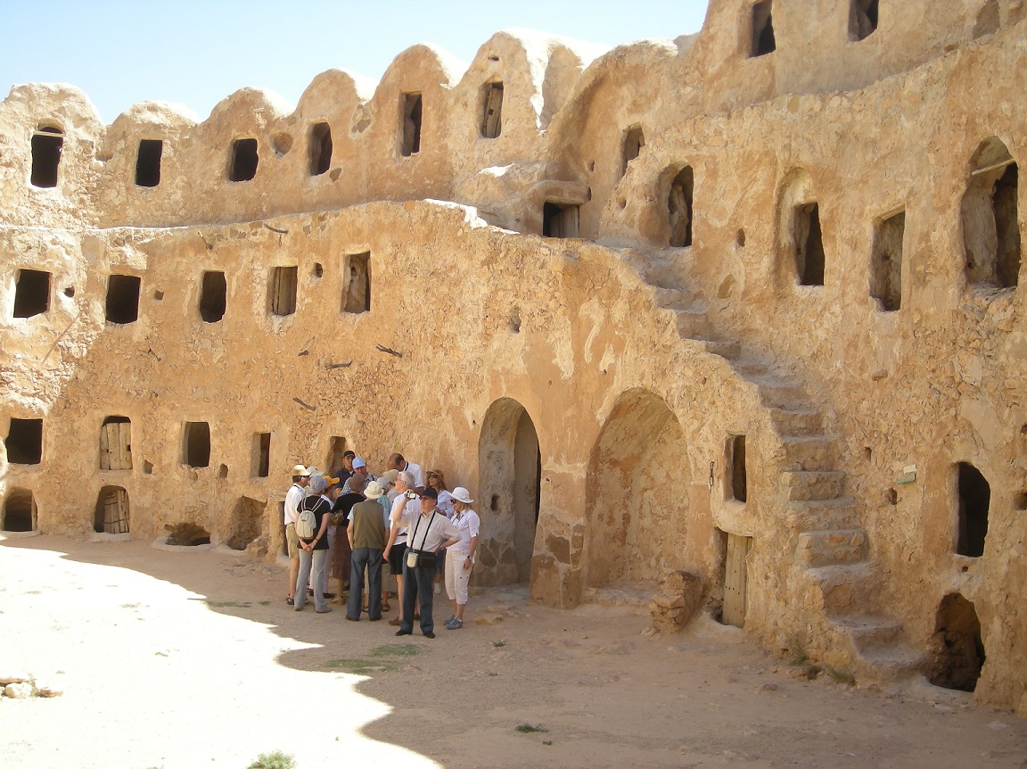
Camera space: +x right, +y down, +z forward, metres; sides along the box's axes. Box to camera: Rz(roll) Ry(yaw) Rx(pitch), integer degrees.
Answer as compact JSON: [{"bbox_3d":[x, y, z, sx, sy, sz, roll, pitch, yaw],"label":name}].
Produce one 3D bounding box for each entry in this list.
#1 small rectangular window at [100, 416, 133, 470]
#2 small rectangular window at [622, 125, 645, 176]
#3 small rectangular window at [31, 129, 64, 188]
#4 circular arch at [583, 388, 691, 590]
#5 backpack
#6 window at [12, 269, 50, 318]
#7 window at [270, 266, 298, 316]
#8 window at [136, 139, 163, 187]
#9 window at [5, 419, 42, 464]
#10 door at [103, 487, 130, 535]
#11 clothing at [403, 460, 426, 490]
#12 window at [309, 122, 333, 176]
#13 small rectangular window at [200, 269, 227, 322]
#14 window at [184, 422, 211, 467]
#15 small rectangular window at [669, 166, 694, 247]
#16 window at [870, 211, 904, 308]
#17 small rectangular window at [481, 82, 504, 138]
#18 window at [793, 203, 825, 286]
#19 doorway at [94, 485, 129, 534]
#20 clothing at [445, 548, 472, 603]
[{"bbox_3d":[-7.332,1.078,24.100,0.598,1.020,0.200,0,1,7],"label":"small rectangular window"},{"bbox_3d":[1.777,-3.429,19.200,0.400,0.800,0.180,2,2,31],"label":"small rectangular window"},{"bbox_3d":[-8.395,-4.054,23.501,0.570,1.070,0.300,0,2,-16],"label":"small rectangular window"},{"bbox_3d":[1.686,1.343,16.660,1.600,2.550,0.600,2,2,41],"label":"circular arch"},{"bbox_3d":[-2.601,1.691,16.450,0.290,0.470,0.200,1,2,18],"label":"backpack"},{"bbox_3d":[-8.519,-1.613,23.101,0.640,0.850,0.300,0,2,-16],"label":"window"},{"bbox_3d":[-3.816,-1.563,21.700,0.554,0.830,0.220,1,1,29],"label":"window"},{"bbox_3d":[-6.751,-4.107,24.200,0.508,0.892,0.220,0,1,12],"label":"window"},{"bbox_3d":[-8.607,0.990,23.001,0.640,0.850,0.300,0,2,-16],"label":"window"},{"bbox_3d":[-7.363,2.355,24.200,0.520,0.859,0.100,0,1,6],"label":"door"},{"bbox_3d":[-1.426,1.376,18.400,0.340,0.660,0.500,0,2,-37],"label":"clothing"},{"bbox_3d":[-3.164,-3.851,21.400,0.500,0.860,0.180,2,2,37],"label":"window"},{"bbox_3d":[-5.194,-1.520,22.600,0.520,0.895,0.220,0,1,23],"label":"small rectangular window"},{"bbox_3d":[-5.447,1.037,22.500,0.600,0.760,0.180,2,2,30],"label":"window"},{"bbox_3d":[2.279,-2.411,17.700,0.250,1.112,0.381,-1,1,-44],"label":"small rectangular window"},{"bbox_3d":[4.060,-1.311,13.914,0.320,1.080,0.500,-1,2,-35],"label":"window"},{"bbox_3d":[-0.263,-4.076,19.485,0.480,0.870,0.300,2,2,36],"label":"small rectangular window"},{"bbox_3d":[3.429,-1.624,15.100,0.180,0.940,0.500,0,2,-37],"label":"window"},{"bbox_3d":[-7.431,2.312,24.100,0.658,0.922,0.280,0,1,7],"label":"doorway"},{"bbox_3d":[-0.657,2.318,15.900,0.270,0.720,0.340,0,2,-41],"label":"clothing"}]

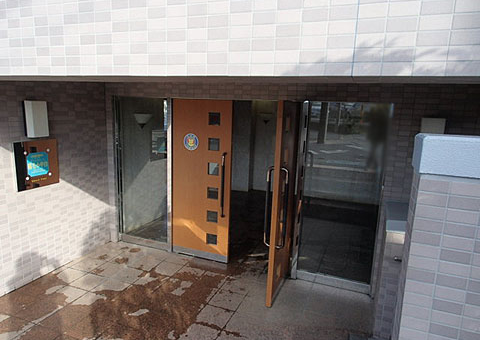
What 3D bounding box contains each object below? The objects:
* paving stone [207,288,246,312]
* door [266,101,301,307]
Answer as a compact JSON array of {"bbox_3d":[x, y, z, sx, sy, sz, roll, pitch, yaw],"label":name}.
[{"bbox_3d":[-0.128,1.338,3.536,0.306,0.043,0.308,6,11,21],"label":"paving stone"},{"bbox_3d":[0.461,0.308,3.554,0.053,1.973,0.776,6,11,21],"label":"door"}]

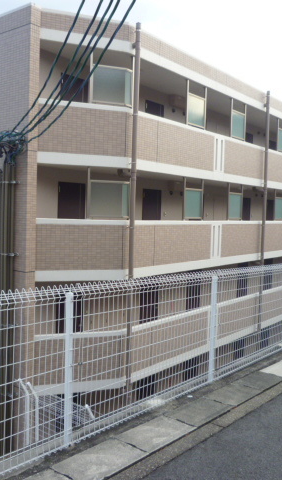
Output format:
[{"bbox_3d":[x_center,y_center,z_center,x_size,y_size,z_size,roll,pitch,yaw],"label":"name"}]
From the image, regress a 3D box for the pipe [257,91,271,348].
[{"bbox_3d":[4.213,0.047,16.065,0.120,10.231,0.120,5,5,39],"label":"pipe"}]

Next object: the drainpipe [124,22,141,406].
[{"bbox_3d":[-0.224,0.266,10.608,0.120,10.231,0.120,5,5,39],"label":"drainpipe"}]

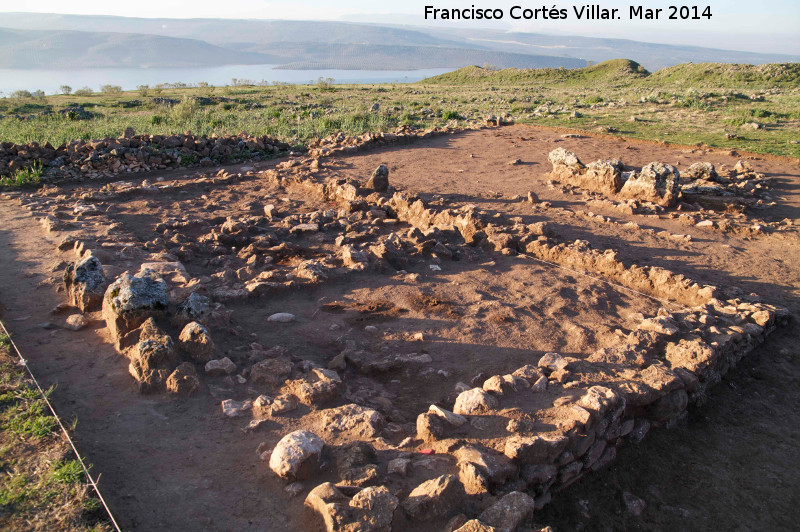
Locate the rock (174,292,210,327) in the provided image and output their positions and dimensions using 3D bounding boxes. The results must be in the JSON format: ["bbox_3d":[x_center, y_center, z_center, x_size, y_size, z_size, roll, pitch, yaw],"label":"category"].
[{"bbox_3d":[-2.061,0.423,5.542,0.308,0.276,0.278,-9,24,-21],"label":"rock"}]

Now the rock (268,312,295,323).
[{"bbox_3d":[-1.161,0.509,5.488,0.271,0.065,0.163,-5,23,-12],"label":"rock"}]

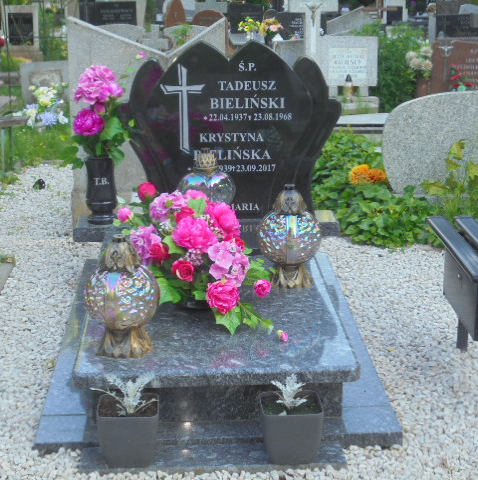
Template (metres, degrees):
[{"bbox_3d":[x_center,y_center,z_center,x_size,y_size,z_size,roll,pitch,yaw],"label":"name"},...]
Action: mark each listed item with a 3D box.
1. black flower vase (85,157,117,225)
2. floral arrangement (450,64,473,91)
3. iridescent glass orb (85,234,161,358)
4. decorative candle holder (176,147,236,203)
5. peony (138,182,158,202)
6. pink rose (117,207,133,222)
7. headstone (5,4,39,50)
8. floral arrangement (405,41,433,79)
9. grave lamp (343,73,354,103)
[{"bbox_3d":[-0.582,-0.208,4.319,0.130,0.273,0.130,-1,18,-3],"label":"black flower vase"},{"bbox_3d":[1.788,-1.279,8.300,0.184,0.262,0.180,0,18,0],"label":"floral arrangement"},{"bbox_3d":[-0.342,0.154,3.048,0.220,0.347,0.220,-1,18,-3],"label":"iridescent glass orb"},{"bbox_3d":[-0.126,-0.184,4.032,0.227,0.343,0.131,-1,18,-3],"label":"decorative candle holder"},{"bbox_3d":[-0.312,-0.162,3.532,0.065,0.068,0.065,-1,18,-3],"label":"peony"},{"bbox_3d":[-0.386,-0.087,3.518,0.054,0.054,0.054,-1,18,-3],"label":"pink rose"},{"bbox_3d":[-2.718,-2.678,13.000,0.427,0.557,0.120,0,18,0],"label":"headstone"},{"bbox_3d":[1.501,-1.499,8.600,0.228,0.322,0.220,0,18,0],"label":"floral arrangement"},{"bbox_3d":[0.846,-1.171,8.000,0.073,0.221,0.075,0,18,0],"label":"grave lamp"}]

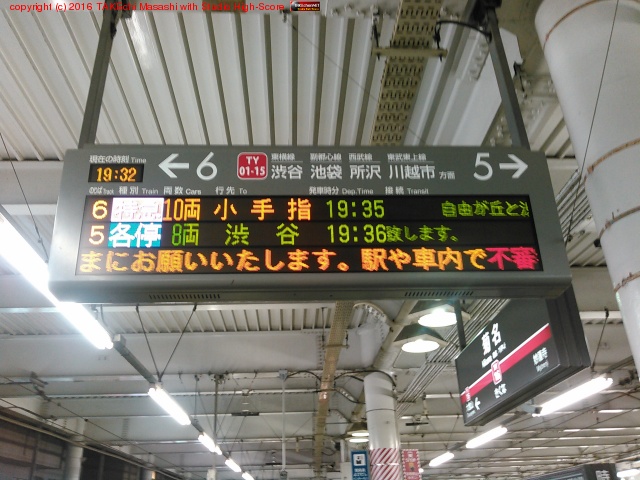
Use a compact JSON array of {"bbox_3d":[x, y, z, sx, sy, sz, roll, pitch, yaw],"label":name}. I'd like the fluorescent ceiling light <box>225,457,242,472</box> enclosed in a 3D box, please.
[{"bbox_3d":[-2.079,5.407,13.331,0.170,0.130,2.400,-1,-27,-3],"label":"fluorescent ceiling light"}]

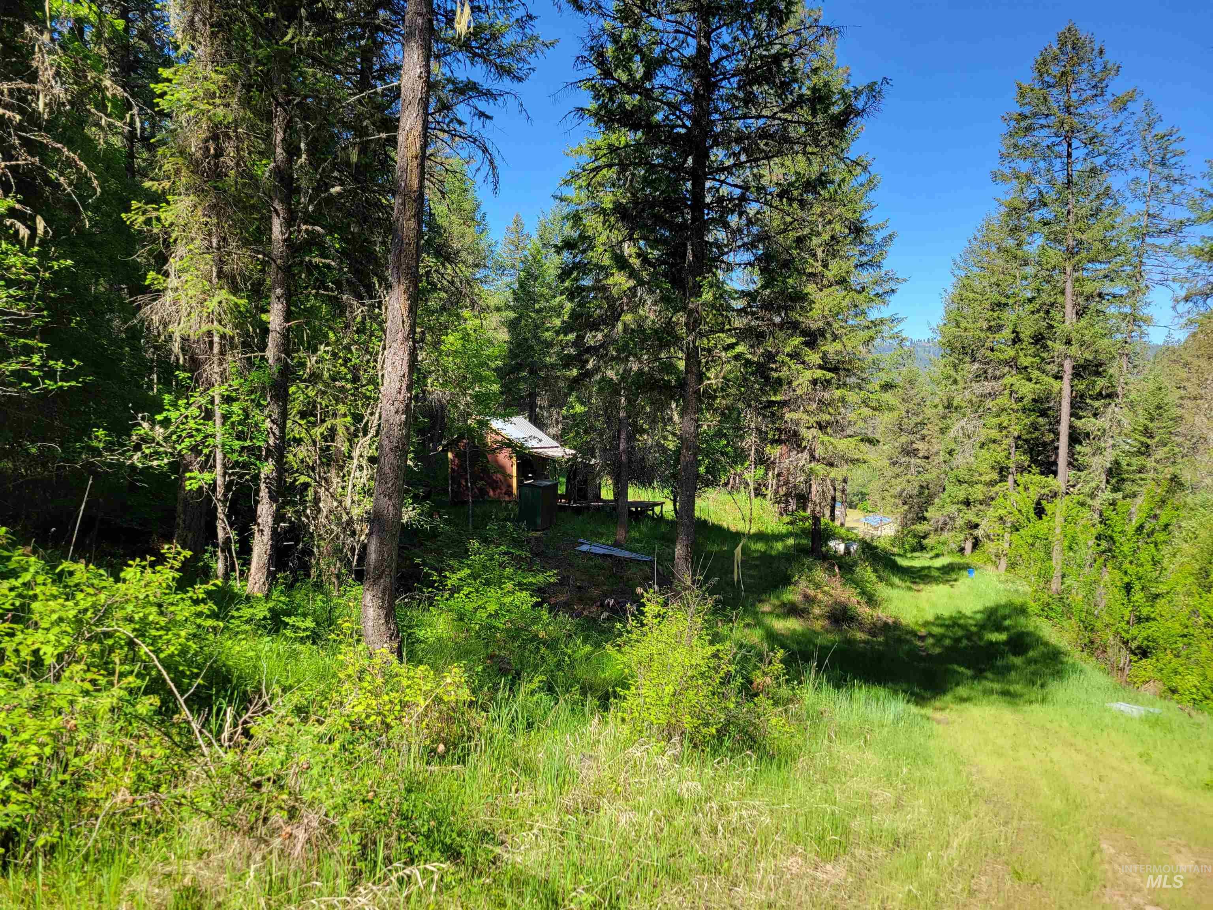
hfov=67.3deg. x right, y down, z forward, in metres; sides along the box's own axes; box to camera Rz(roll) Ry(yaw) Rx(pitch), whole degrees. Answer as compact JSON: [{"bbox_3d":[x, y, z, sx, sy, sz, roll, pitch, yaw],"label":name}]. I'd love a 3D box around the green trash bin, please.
[{"bbox_3d":[-1.773,1.311,23.487,0.680,1.160,0.780,1,1,26],"label":"green trash bin"}]

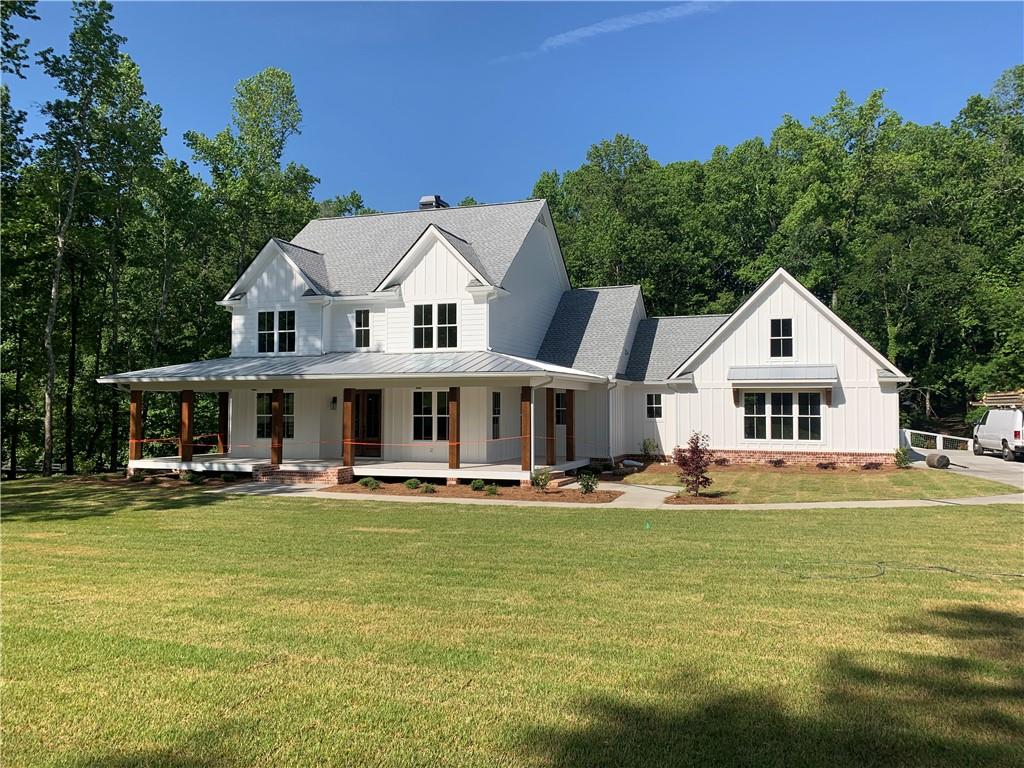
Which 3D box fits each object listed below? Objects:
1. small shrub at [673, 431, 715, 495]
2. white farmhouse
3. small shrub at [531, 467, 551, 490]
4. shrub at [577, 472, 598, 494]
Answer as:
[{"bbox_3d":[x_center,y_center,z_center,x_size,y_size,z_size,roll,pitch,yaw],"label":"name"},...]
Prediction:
[{"bbox_3d":[4.925,2.164,20.892,1.126,1.723,1.126,-1,-2,20],"label":"small shrub"},{"bbox_3d":[0.926,-2.715,31.482,27.450,12.170,17.800,-1,-2,20],"label":"white farmhouse"},{"bbox_3d":[0.832,2.765,22.453,0.569,0.686,0.569,0,-2,0],"label":"small shrub"},{"bbox_3d":[2.134,2.785,21.742,0.608,0.608,0.608,-1,-2,20],"label":"shrub"}]

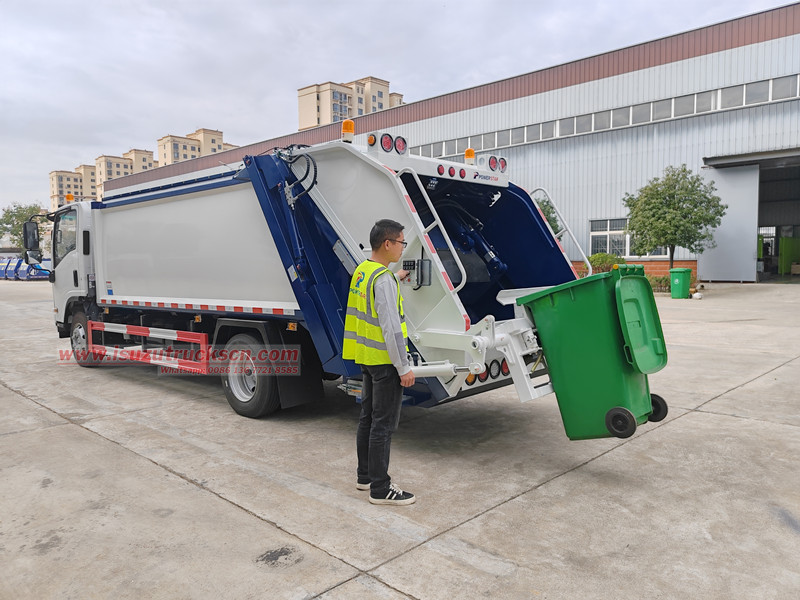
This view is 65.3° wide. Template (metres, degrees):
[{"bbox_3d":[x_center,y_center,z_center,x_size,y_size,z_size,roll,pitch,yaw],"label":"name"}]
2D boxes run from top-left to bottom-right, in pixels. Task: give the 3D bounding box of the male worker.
[{"bbox_3d":[-0.122,0.367,3.989,0.450,1.730,0.520,-3,4,-27],"label":"male worker"}]

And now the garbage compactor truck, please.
[{"bbox_3d":[-1.388,-0.275,7.160,8.600,2.560,2.350,3,5,42],"label":"garbage compactor truck"}]

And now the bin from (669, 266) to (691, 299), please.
[{"bbox_3d":[9.442,-0.558,20.971,0.540,1.010,0.640,3,6,45],"label":"bin"}]

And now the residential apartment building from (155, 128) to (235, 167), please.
[{"bbox_3d":[-67.367,-34.517,217.533,13.000,44.500,29.000,3,5,42],"label":"residential apartment building"}]

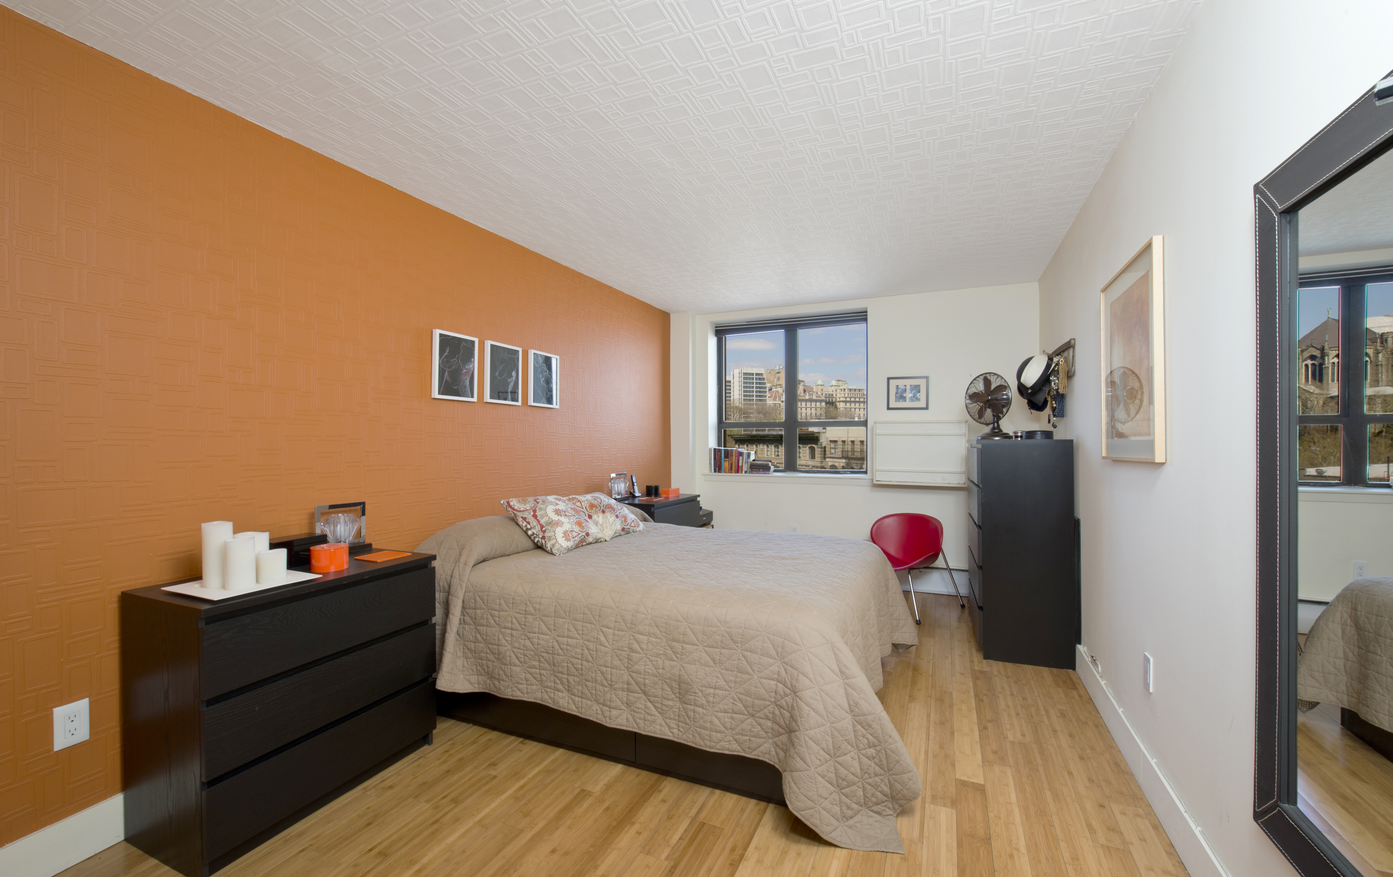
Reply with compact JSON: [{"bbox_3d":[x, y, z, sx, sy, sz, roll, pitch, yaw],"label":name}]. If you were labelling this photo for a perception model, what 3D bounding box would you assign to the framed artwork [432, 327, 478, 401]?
[{"bbox_3d":[-1.304,-0.386,2.941,0.030,0.360,0.275,0,0,24],"label":"framed artwork"}]

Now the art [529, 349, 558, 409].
[{"bbox_3d":[-0.986,-0.377,3.516,0.022,0.348,0.272,0,0,24],"label":"art"}]

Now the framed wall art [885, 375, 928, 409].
[{"bbox_3d":[1.751,-0.372,4.478,0.320,0.277,0.020,0,0,24],"label":"framed wall art"}]

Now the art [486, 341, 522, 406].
[{"bbox_3d":[-1.159,-0.383,3.261,0.030,0.360,0.270,0,0,24],"label":"art"}]

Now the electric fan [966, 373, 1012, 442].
[{"bbox_3d":[1.899,-0.209,3.501,0.250,0.445,0.340,0,0,-28],"label":"electric fan"}]

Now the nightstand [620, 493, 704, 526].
[{"bbox_3d":[-0.349,0.860,4.160,0.480,0.780,0.800,0,0,24],"label":"nightstand"}]

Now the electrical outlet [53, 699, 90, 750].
[{"bbox_3d":[-1.847,0.847,1.603,0.008,0.124,0.074,0,0,24],"label":"electrical outlet"}]

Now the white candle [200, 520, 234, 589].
[{"bbox_3d":[-1.531,0.373,1.733,0.073,0.202,0.073,0,0,24],"label":"white candle"}]

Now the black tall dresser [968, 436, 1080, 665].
[{"bbox_3d":[1.980,0.629,3.351,0.480,1.230,0.800,0,0,23],"label":"black tall dresser"}]

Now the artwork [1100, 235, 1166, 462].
[{"bbox_3d":[1.619,-0.280,2.026,0.030,0.720,0.645,0,0,25],"label":"artwork"}]

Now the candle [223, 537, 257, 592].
[{"bbox_3d":[-1.449,0.397,1.720,0.074,0.154,0.074,0,0,24],"label":"candle"}]

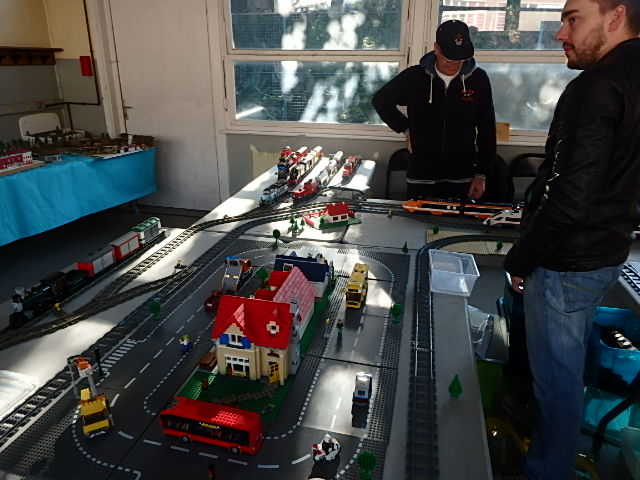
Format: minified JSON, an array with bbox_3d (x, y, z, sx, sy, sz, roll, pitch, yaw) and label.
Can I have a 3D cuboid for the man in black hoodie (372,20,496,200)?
[{"bbox_3d":[0.663,-0.406,2.760,0.700,1.730,0.380,5,22,12],"label":"man in black hoodie"}]

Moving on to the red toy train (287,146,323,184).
[{"bbox_3d":[-0.091,-0.576,3.342,0.068,0.107,0.900,5,22,10],"label":"red toy train"}]

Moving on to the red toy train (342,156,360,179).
[{"bbox_3d":[0.223,-0.538,3.280,0.060,0.095,0.350,5,22,10],"label":"red toy train"}]

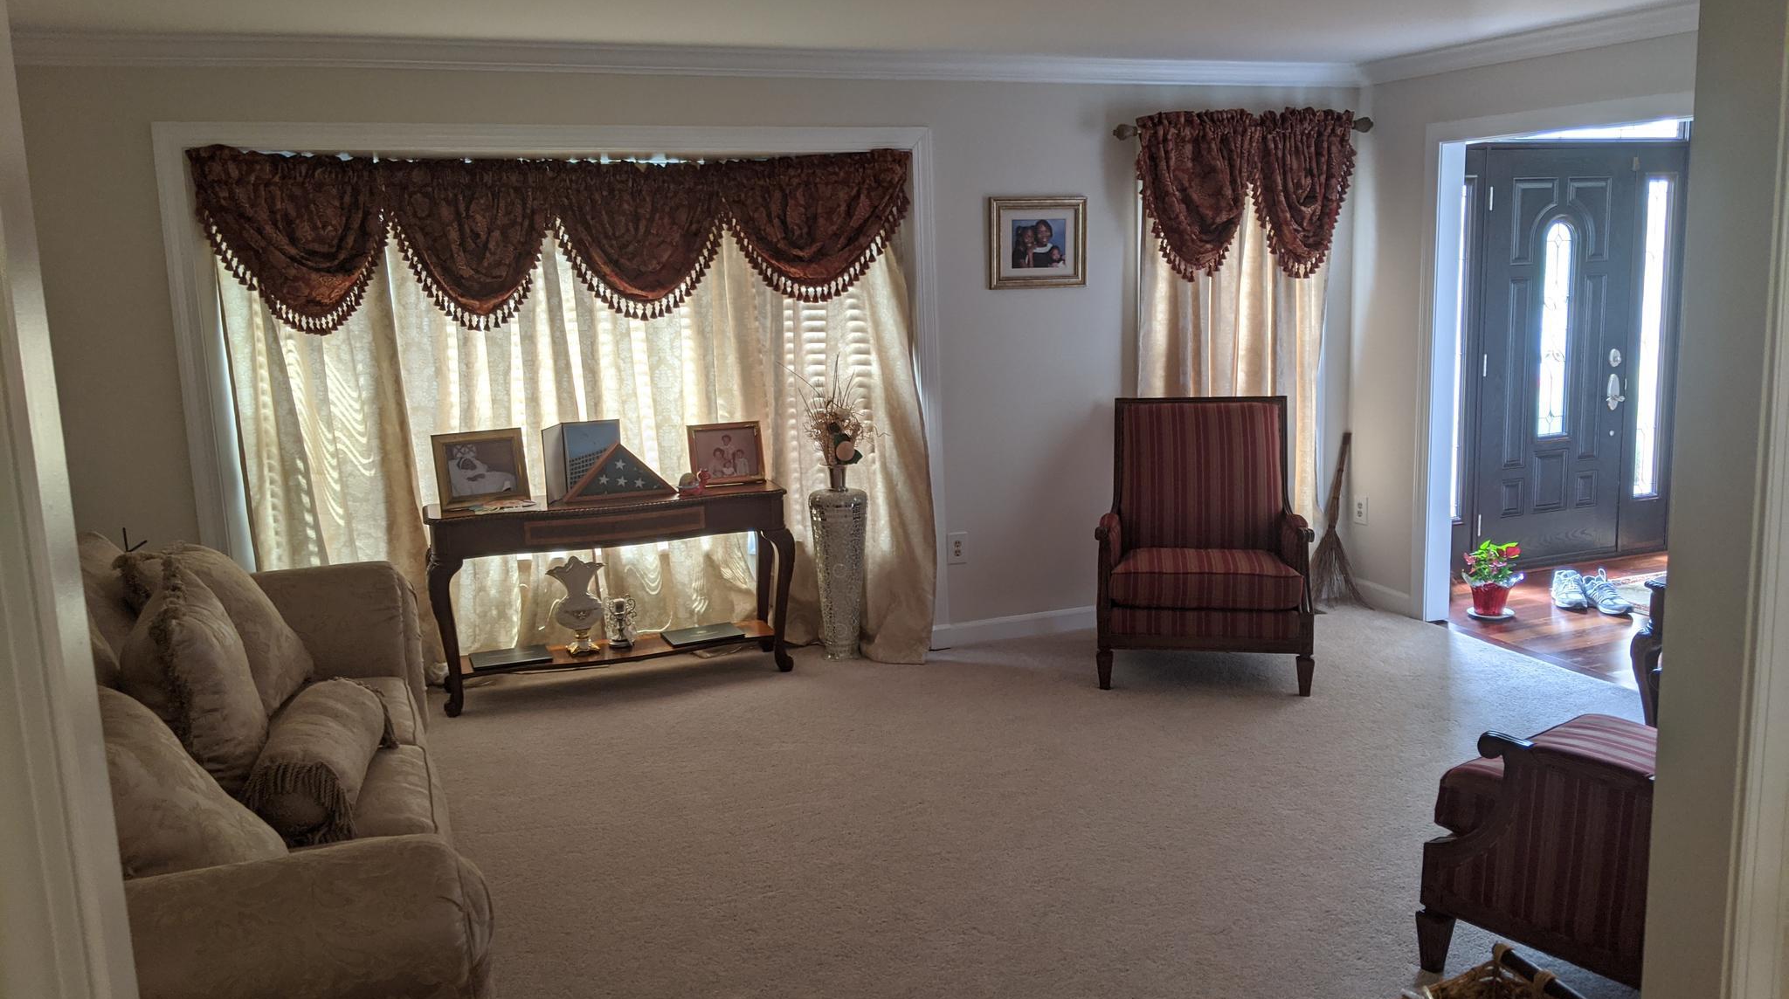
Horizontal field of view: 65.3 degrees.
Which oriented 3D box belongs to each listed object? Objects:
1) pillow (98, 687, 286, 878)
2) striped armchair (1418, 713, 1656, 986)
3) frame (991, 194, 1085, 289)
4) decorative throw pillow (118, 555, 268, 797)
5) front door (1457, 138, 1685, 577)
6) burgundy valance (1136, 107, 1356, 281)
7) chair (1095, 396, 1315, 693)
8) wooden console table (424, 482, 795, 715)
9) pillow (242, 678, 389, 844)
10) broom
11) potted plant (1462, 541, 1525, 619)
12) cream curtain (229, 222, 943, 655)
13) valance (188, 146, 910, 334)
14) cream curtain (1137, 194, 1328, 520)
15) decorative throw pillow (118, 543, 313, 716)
[{"bbox_3d":[-1.403,0.555,2.613,0.220,0.500,0.500,-38,21,-18],"label":"pillow"},{"bbox_3d":[1.706,0.584,2.992,0.770,1.000,0.820,-9,12,-35],"label":"striped armchair"},{"bbox_3d":[0.596,-1.050,5.720,0.457,0.372,0.030,-6,11,-22],"label":"frame"},{"bbox_3d":[-1.660,0.422,3.340,0.210,0.460,0.460,-15,12,-9],"label":"decorative throw pillow"},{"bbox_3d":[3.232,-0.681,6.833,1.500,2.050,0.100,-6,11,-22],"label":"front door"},{"bbox_3d":[1.524,-1.301,5.994,1.130,0.710,0.120,-6,11,-22],"label":"burgundy valance"},{"bbox_3d":[1.210,0.148,5.458,0.780,1.010,0.820,0,10,11],"label":"chair"},{"bbox_3d":[-1.101,0.368,5.504,1.370,0.750,0.390,-5,10,-17],"label":"wooden console table"},{"bbox_3d":[-1.282,0.584,3.152,0.220,0.220,0.540,-4,10,-11],"label":"pillow"},{"bbox_3d":[2.042,0.111,6.435,0.250,0.740,0.120,3,0,14],"label":"broom"},{"bbox_3d":[2.614,0.354,6.090,0.240,0.310,0.240,-1,10,8],"label":"potted plant"},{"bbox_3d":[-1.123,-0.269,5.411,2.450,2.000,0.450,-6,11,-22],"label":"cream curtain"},{"bbox_3d":[-1.108,-0.957,5.067,2.535,0.620,0.130,-6,11,-22],"label":"valance"},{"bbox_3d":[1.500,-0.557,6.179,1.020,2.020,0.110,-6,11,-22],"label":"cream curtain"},{"bbox_3d":[-1.842,0.353,3.779,0.200,0.460,0.460,-23,6,11],"label":"decorative throw pillow"}]

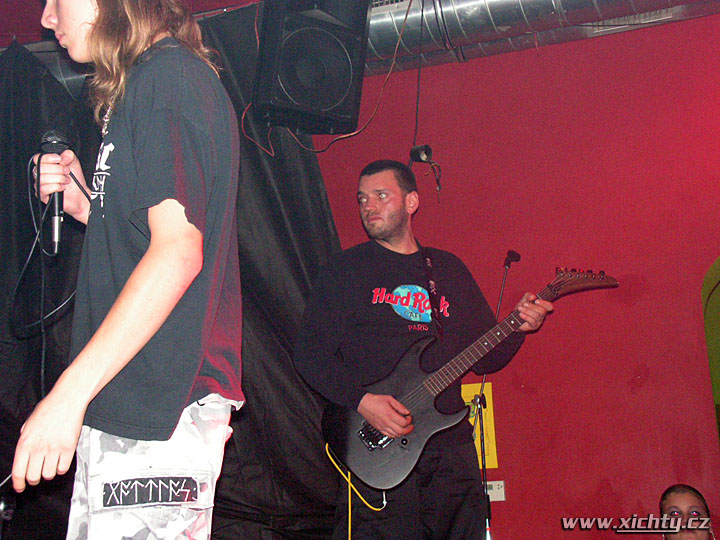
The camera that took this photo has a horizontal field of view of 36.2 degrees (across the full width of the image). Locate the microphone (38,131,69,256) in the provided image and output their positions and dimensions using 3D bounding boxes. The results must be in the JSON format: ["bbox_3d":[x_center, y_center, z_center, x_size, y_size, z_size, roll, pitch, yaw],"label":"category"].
[{"bbox_3d":[-0.560,-0.143,2.030,0.052,0.228,0.052,-3,-8,-1],"label":"microphone"}]

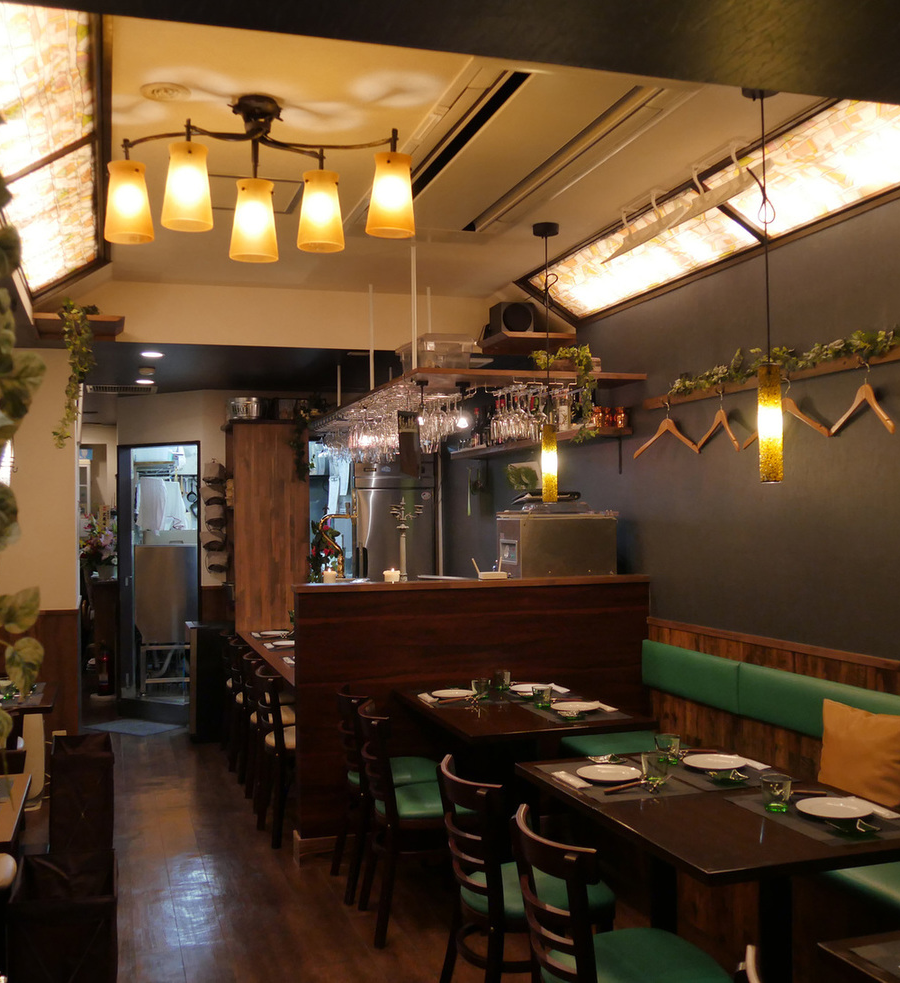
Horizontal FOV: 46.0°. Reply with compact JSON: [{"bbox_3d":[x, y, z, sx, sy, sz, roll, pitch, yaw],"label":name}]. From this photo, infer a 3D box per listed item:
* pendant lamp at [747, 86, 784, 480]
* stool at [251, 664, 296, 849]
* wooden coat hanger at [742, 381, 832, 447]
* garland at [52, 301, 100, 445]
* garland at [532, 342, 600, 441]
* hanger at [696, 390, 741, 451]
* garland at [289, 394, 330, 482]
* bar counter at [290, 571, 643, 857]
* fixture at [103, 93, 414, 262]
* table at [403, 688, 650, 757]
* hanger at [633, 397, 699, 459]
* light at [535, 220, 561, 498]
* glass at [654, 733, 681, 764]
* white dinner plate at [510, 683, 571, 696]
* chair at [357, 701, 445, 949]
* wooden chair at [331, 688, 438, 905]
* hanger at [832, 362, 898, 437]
[{"bbox_3d":[0.896,-0.608,2.994,0.105,1.165,0.105,0,-1,-18],"label":"pendant lamp"},{"bbox_3d":[-0.671,1.252,5.134,0.490,0.806,0.420,0,-1,-18],"label":"stool"},{"bbox_3d":[1.242,-0.288,3.919,0.050,0.250,0.430,0,-1,-27],"label":"wooden coat hanger"},{"bbox_3d":[-1.714,-0.541,4.865,0.211,0.691,0.170,0,-1,-18],"label":"garland"},{"bbox_3d":[0.537,-0.462,4.985,0.308,0.467,0.200,0,-1,-18],"label":"garland"},{"bbox_3d":[1.127,-0.307,4.474,0.050,0.242,0.425,0,-1,-11],"label":"hanger"},{"bbox_3d":[-0.925,-0.356,6.943,0.243,0.565,0.200,0,-1,-18],"label":"garland"},{"bbox_3d":[0.119,1.025,5.012,1.746,1.235,0.240,0,-1,-18],"label":"bar counter"},{"bbox_3d":[-0.575,-0.932,3.189,0.910,0.470,0.440,-1,-1,0],"label":"fixture"},{"bbox_3d":[0.267,1.219,4.251,0.740,0.727,1.049,0,-1,-18],"label":"table"},{"bbox_3d":[0.991,-0.299,4.902,0.050,0.274,0.425,0,-2,-32],"label":"hanger"},{"bbox_3d":[0.408,-0.523,4.384,0.110,1.138,0.110,-1,-1,0],"label":"light"},{"bbox_3d":[0.662,0.786,3.230,0.079,0.083,0.079,-1,-1,0],"label":"glass"},{"bbox_3d":[0.355,0.849,4.569,0.187,0.022,0.187,0,-1,-18],"label":"white dinner plate"},{"bbox_3d":[-0.102,1.221,4.031,0.490,0.806,0.420,0,-1,-15],"label":"chair"},{"bbox_3d":[-0.239,1.194,4.322,0.465,0.793,0.420,0,-1,-18],"label":"wooden chair"},{"bbox_3d":[1.401,-0.326,3.615,0.050,0.236,0.425,0,-1,-8],"label":"hanger"}]

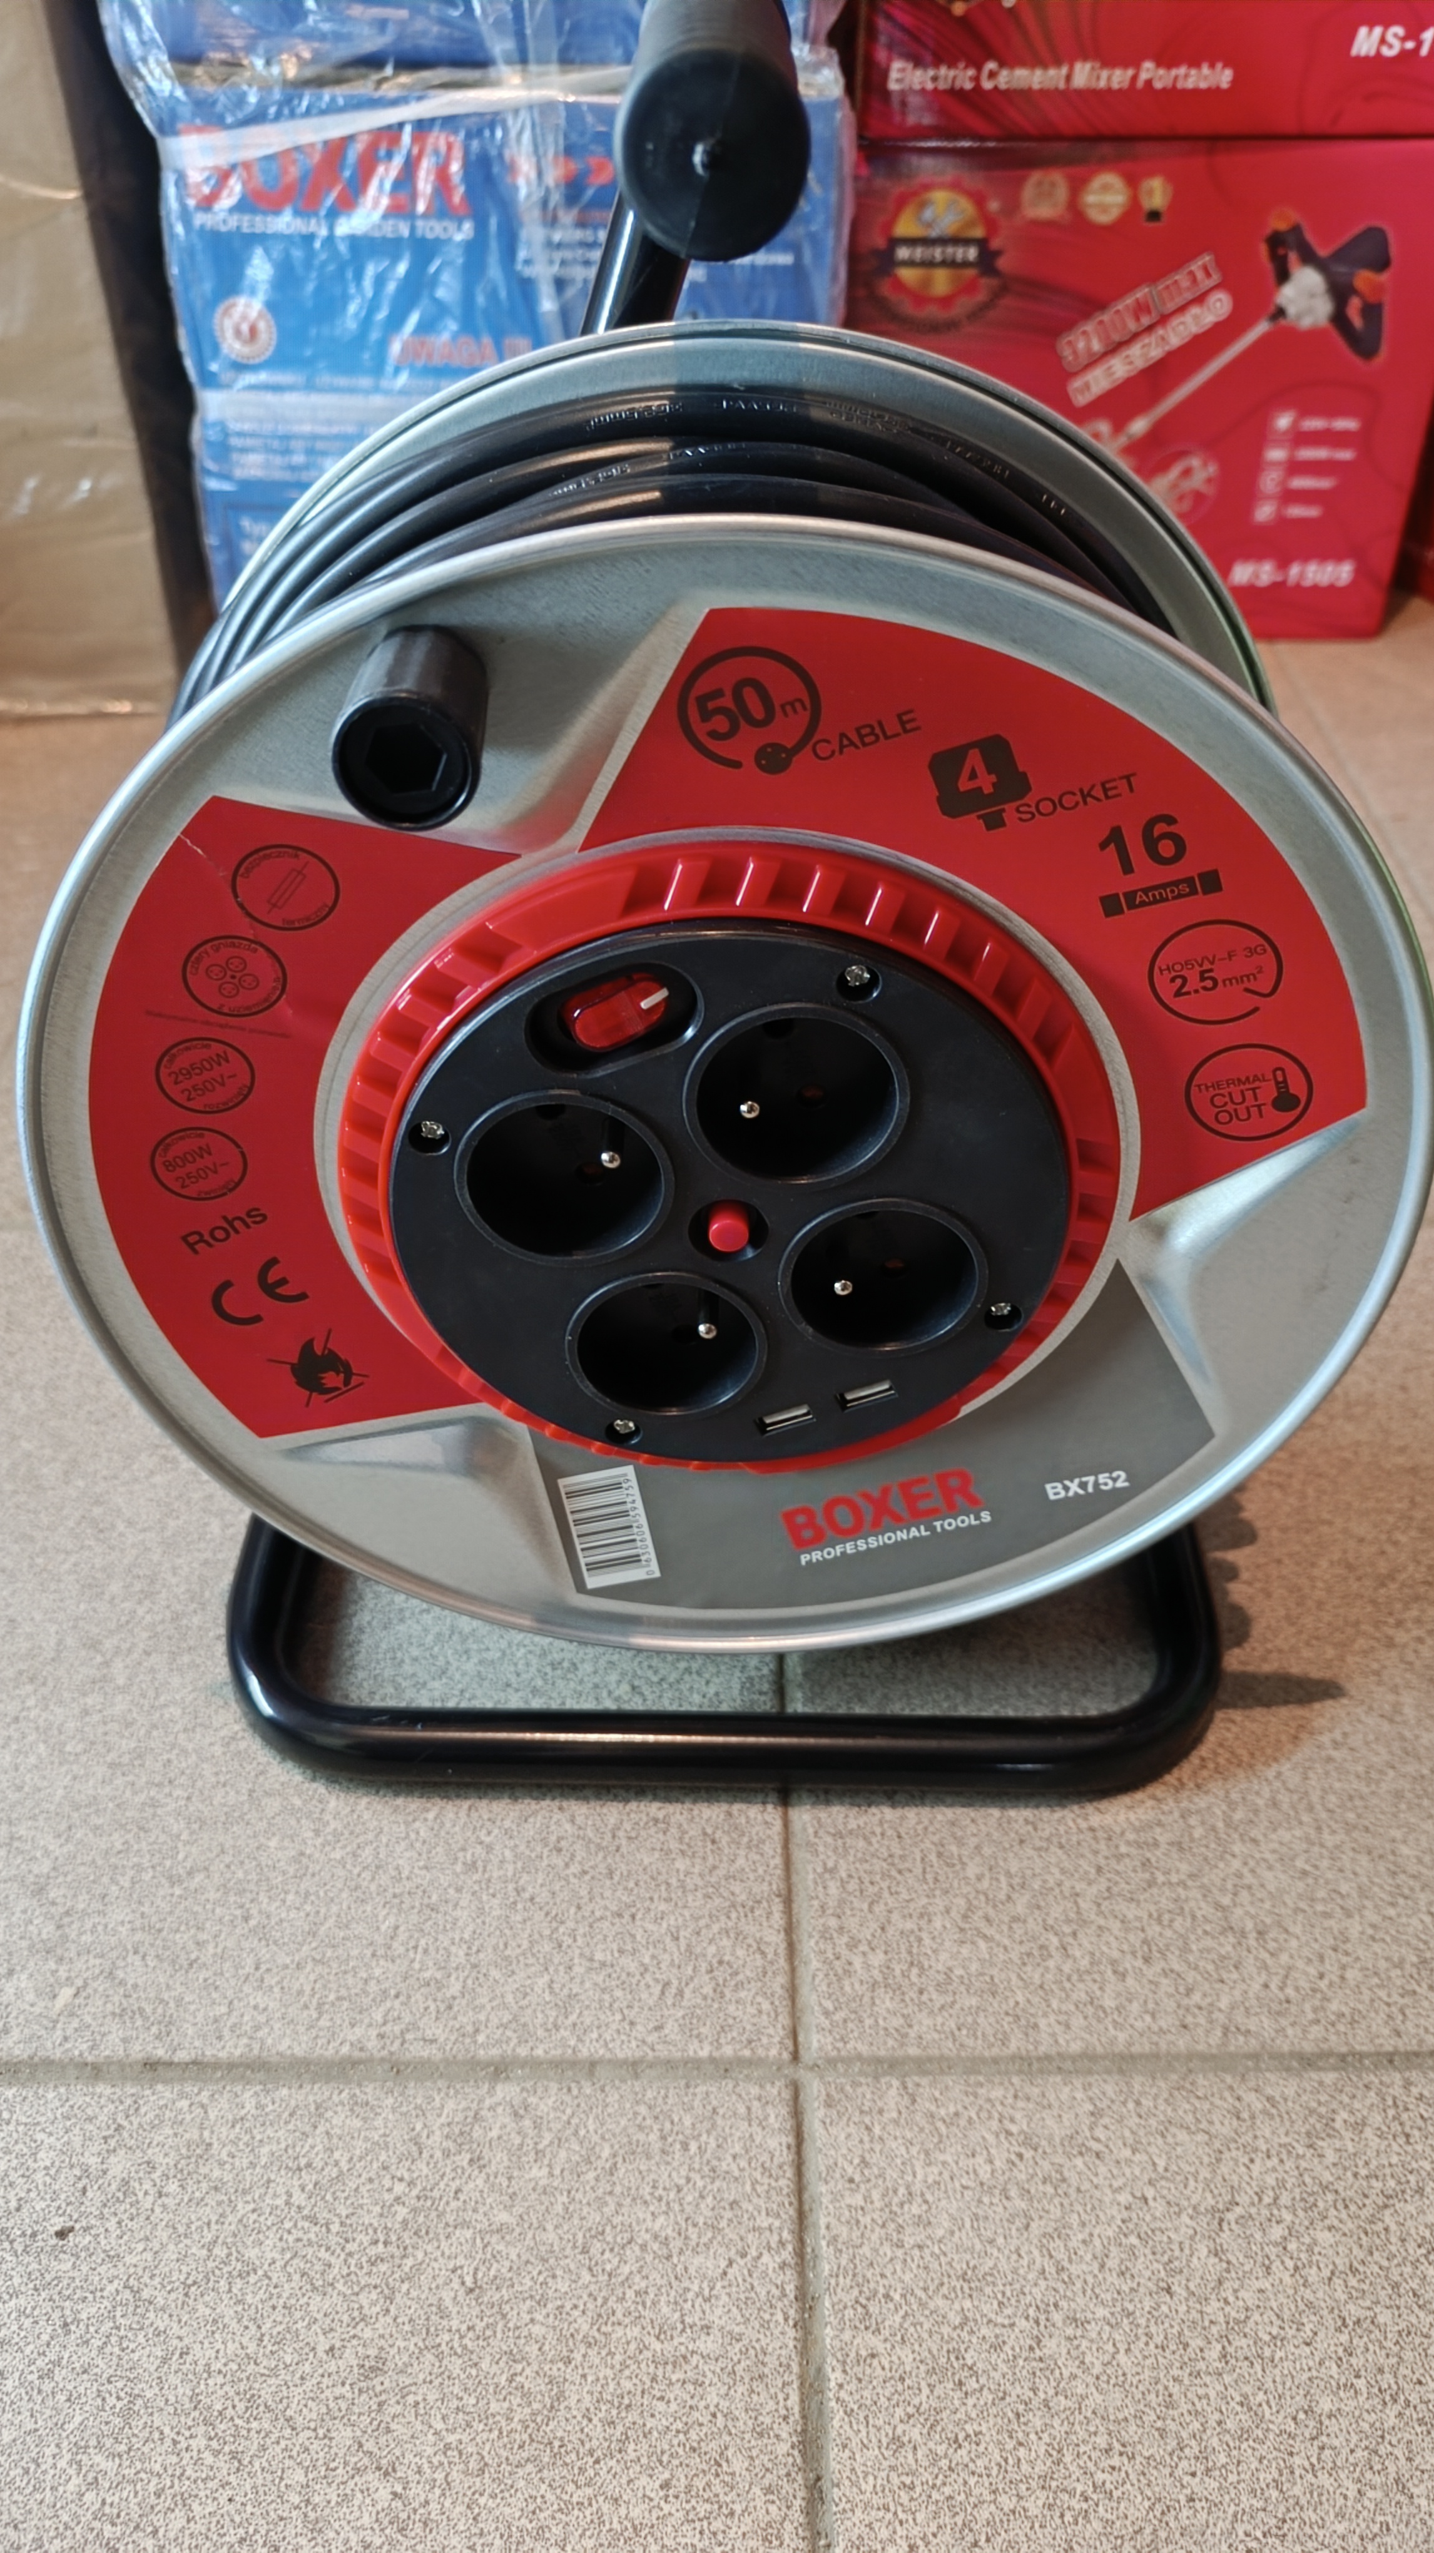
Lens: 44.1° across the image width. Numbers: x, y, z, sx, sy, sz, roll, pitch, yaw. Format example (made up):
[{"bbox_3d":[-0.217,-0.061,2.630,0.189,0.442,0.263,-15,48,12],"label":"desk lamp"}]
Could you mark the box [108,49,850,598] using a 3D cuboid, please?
[{"bbox_3d":[-0.106,-0.540,1.010,0.325,0.268,0.240,0,42,0],"label":"box"}]

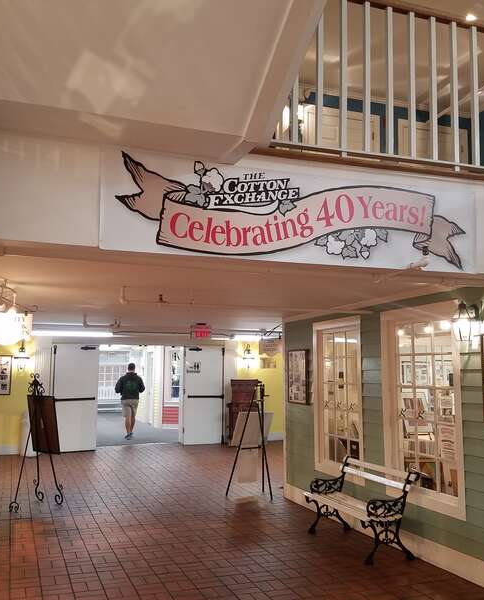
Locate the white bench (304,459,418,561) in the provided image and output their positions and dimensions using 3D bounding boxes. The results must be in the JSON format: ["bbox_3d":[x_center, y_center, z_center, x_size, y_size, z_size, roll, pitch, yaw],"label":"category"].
[{"bbox_3d":[1.047,1.868,5.476,0.490,0.735,1.180,2,-7,-21],"label":"white bench"}]

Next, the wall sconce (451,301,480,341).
[{"bbox_3d":[1.676,0.161,4.459,0.240,0.305,0.165,2,-7,-21],"label":"wall sconce"}]

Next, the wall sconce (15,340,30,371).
[{"bbox_3d":[-4.151,1.050,11.364,0.280,0.570,0.280,2,-7,-21],"label":"wall sconce"}]

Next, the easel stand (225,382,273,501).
[{"bbox_3d":[0.129,1.759,7.540,0.540,1.410,0.560,3,-7,-28],"label":"easel stand"}]

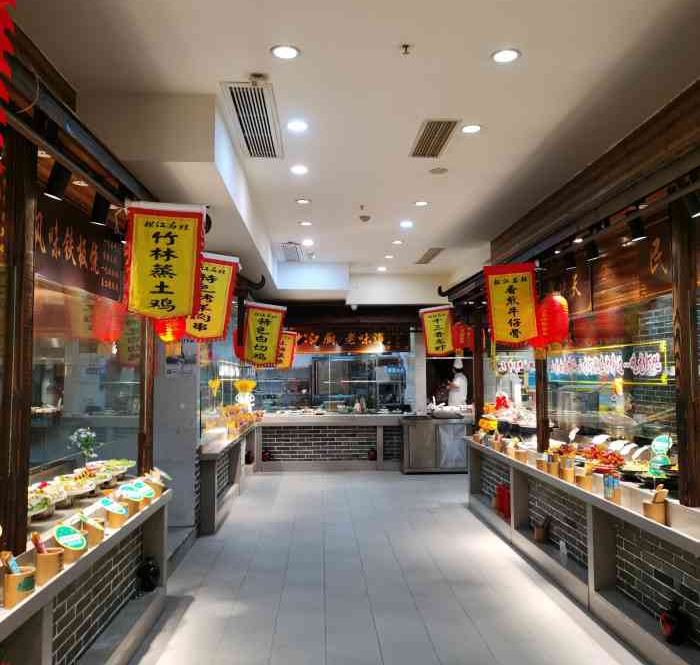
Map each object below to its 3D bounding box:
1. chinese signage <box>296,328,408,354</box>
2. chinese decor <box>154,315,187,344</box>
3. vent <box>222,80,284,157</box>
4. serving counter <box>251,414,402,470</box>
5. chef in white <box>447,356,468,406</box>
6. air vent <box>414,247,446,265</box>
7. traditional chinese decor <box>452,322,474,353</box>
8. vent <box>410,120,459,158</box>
[{"bbox_3d":[-0.019,0.135,11.472,1.950,0.390,0.060,0,-3,-2],"label":"chinese signage"},{"bbox_3d":[-1.310,-0.110,5.365,0.240,0.410,0.240,0,-3,-2],"label":"chinese decor"},{"bbox_3d":[-0.576,-1.269,4.442,0.280,0.050,1.280,0,-3,-2],"label":"vent"},{"bbox_3d":[-0.253,1.736,11.598,2.420,0.890,0.700,0,-3,-2],"label":"serving counter"},{"bbox_3d":[1.916,1.321,12.838,0.420,1.820,0.520,-1,-3,8],"label":"chef in white"},{"bbox_3d":[1.013,-0.987,9.326,0.190,0.050,1.200,0,-3,-2],"label":"air vent"},{"bbox_3d":[1.622,0.071,10.400,0.310,0.430,0.270,0,-4,2],"label":"traditional chinese decor"},{"bbox_3d":[0.538,-1.256,4.729,0.205,0.050,0.740,0,-3,-2],"label":"vent"}]

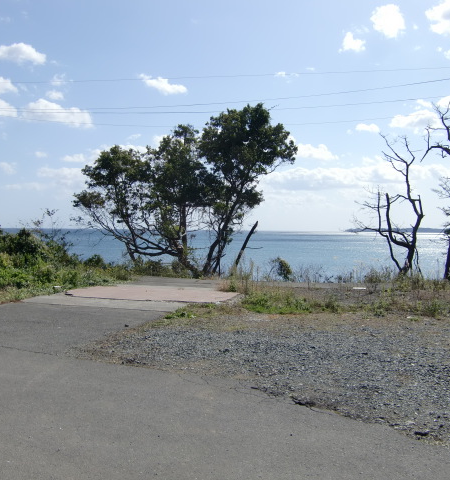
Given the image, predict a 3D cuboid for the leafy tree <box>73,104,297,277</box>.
[{"bbox_3d":[-1.526,-1.912,20.000,8.400,6.600,6.300,1,1,0],"label":"leafy tree"}]

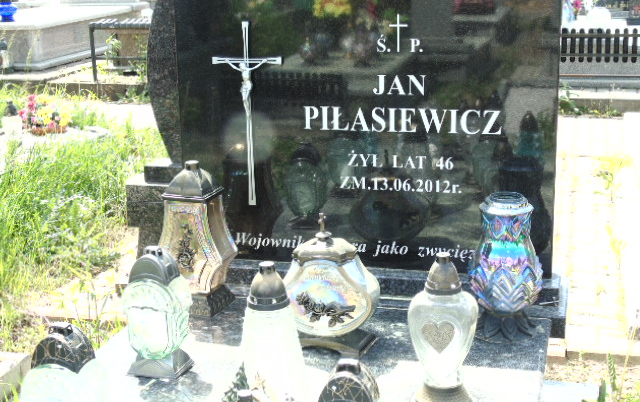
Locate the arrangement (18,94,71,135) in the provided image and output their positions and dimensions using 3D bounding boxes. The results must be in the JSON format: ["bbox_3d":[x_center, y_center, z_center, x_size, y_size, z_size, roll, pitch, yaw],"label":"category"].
[{"bbox_3d":[-1.435,-0.451,5.200,0.280,0.230,0.260,-5,15,-14],"label":"arrangement"}]

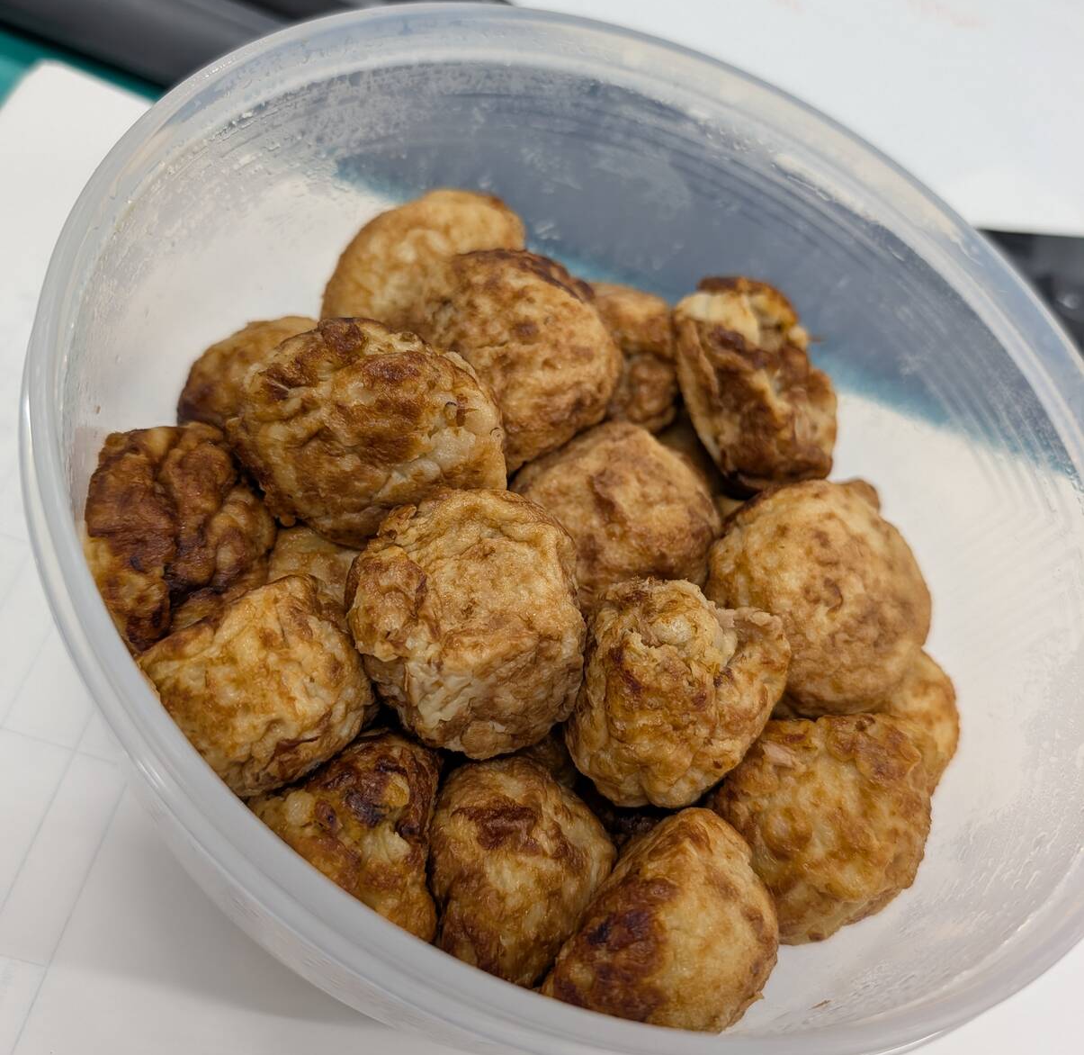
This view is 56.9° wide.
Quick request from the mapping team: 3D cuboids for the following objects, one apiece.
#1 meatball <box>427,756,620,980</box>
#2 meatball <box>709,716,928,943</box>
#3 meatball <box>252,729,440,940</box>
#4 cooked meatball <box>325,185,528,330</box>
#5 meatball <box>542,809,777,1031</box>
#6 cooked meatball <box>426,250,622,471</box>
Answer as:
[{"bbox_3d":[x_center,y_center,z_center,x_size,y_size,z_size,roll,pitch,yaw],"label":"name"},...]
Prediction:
[{"bbox_3d":[-0.003,0.051,0.143,0.029,0.031,0.034,0,60,-21],"label":"meatball"},{"bbox_3d":[0.044,0.048,0.158,0.035,0.034,0.035,9,60,-15],"label":"meatball"},{"bbox_3d":[-0.029,0.044,0.144,0.033,0.033,0.032,9,59,-15],"label":"meatball"},{"bbox_3d":[-0.020,-0.042,0.169,0.035,0.031,0.032,0,60,-21],"label":"cooked meatball"},{"bbox_3d":[0.018,0.057,0.146,0.035,0.035,0.034,9,59,-15],"label":"meatball"},{"bbox_3d":[-0.003,-0.025,0.150,0.030,0.031,0.033,0,60,-21],"label":"cooked meatball"}]

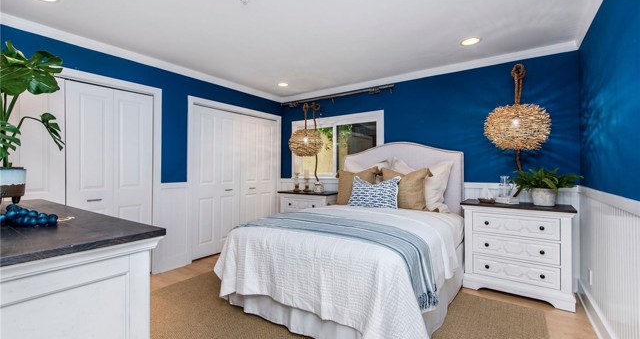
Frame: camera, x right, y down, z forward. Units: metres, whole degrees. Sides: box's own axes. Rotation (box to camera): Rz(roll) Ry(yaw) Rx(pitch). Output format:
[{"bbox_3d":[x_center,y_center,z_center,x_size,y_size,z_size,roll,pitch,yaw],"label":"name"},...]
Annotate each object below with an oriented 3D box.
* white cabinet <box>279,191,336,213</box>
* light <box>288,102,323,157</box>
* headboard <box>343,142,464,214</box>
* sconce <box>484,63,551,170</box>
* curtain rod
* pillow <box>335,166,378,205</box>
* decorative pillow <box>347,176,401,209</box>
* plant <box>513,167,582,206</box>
[{"bbox_3d":[-0.132,0.768,4.178,0.885,0.855,0.460,0,0,35],"label":"white cabinet"},{"bbox_3d":[-0.205,-0.620,4.354,0.530,0.850,0.530,0,0,0],"label":"light"},{"bbox_3d":[1.026,0.399,3.742,1.580,1.500,0.100,0,0,35],"label":"headboard"},{"bbox_3d":[1.951,-0.527,2.822,0.540,1.070,0.540,0,0,35],"label":"sconce"},{"bbox_3d":[0.167,-1.089,4.348,2.020,0.090,0.110,0,0,35],"label":"curtain rod"},{"bbox_3d":[0.510,0.228,3.723,0.540,0.500,0.170,0,-20,35],"label":"pillow"},{"bbox_3d":[0.663,0.278,3.429,0.610,0.400,0.160,0,-24,35],"label":"decorative pillow"},{"bbox_3d":[2.172,0.166,2.738,0.530,0.370,0.430,0,0,35],"label":"plant"}]

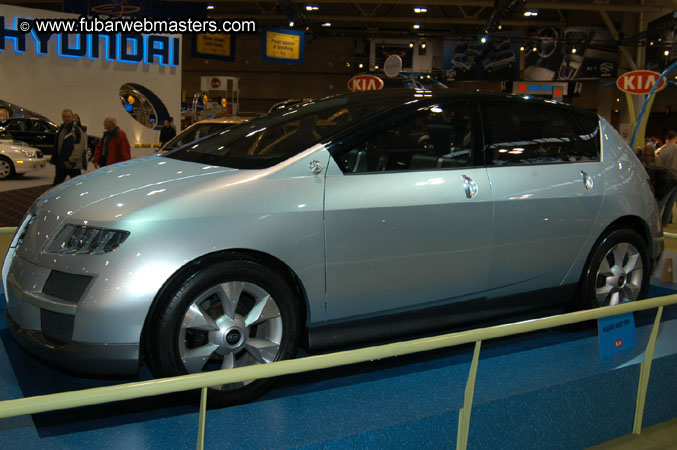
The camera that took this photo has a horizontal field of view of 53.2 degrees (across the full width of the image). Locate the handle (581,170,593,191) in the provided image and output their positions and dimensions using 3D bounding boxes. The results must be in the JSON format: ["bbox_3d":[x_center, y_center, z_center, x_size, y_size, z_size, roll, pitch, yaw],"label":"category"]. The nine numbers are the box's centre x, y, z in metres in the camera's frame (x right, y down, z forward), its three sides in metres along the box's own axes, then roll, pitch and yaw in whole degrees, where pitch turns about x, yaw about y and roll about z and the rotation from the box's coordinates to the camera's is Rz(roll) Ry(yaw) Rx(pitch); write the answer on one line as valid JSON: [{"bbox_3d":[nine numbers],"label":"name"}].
[{"bbox_3d":[1.551,-0.278,4.231,0.100,0.120,0.050,-3,9,-32],"label":"handle"}]

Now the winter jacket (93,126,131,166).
[{"bbox_3d":[-4.128,-1.382,12.300,0.420,0.820,0.580,-4,9,-38],"label":"winter jacket"}]

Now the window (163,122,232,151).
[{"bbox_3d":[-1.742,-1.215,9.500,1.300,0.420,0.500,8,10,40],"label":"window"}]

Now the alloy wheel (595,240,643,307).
[{"bbox_3d":[1.867,0.366,4.585,0.500,0.500,0.170,-3,9,-32],"label":"alloy wheel"}]

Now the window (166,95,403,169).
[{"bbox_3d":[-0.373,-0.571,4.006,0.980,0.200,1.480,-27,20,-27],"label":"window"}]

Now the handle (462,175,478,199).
[{"bbox_3d":[0.723,-0.211,3.704,0.100,0.125,0.050,-3,9,-32],"label":"handle"}]

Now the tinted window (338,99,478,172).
[{"bbox_3d":[0.345,-0.461,3.547,0.980,0.400,0.080,-3,-12,-32],"label":"tinted window"}]

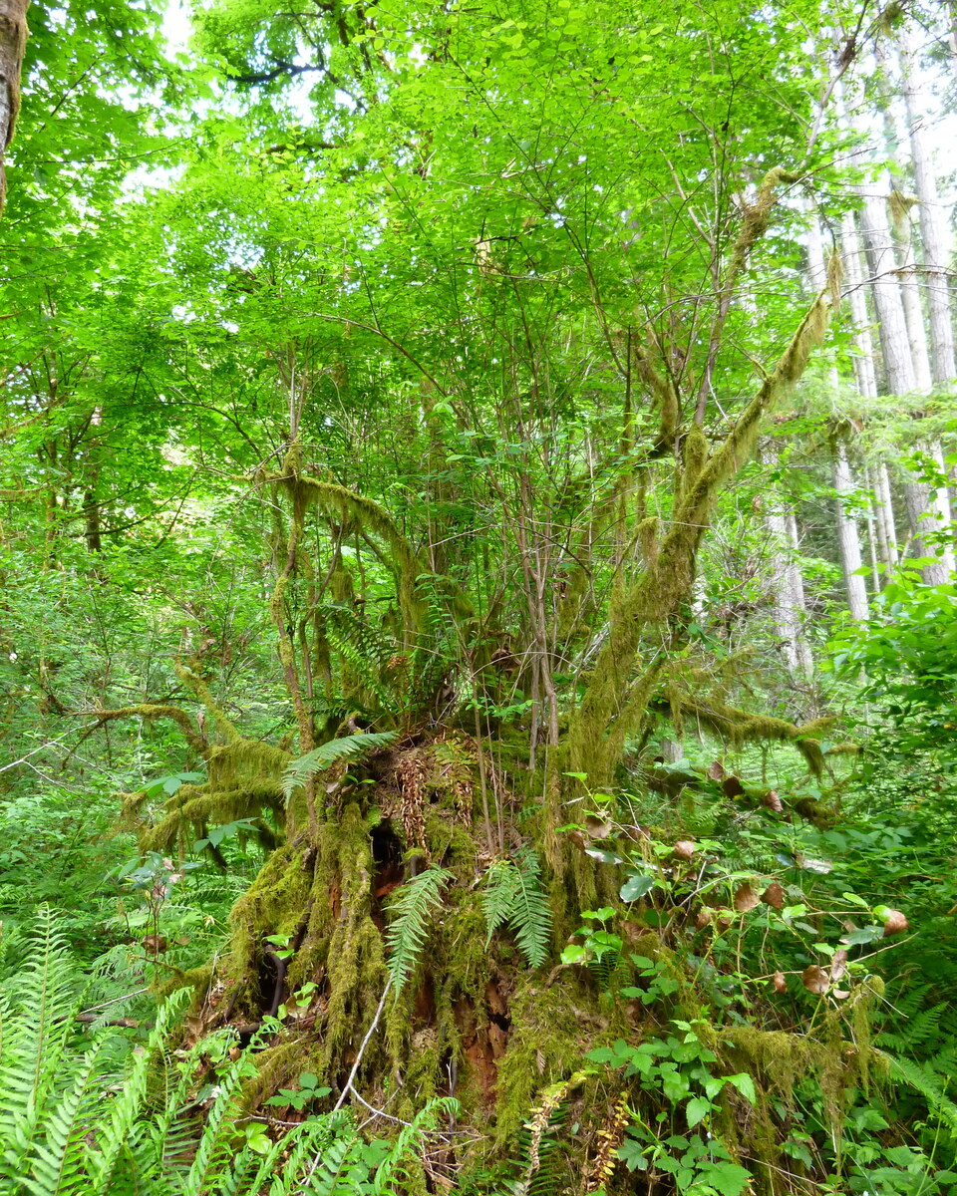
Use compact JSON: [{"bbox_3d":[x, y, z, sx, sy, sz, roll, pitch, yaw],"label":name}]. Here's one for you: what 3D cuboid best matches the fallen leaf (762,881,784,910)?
[{"bbox_3d":[0.975,0.985,3.050,0.072,0.085,0.045,-6,-13,17],"label":"fallen leaf"}]

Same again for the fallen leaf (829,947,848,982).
[{"bbox_3d":[1.154,1.173,2.950,0.055,0.100,0.045,-5,-12,11],"label":"fallen leaf"}]

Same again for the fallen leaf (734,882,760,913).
[{"bbox_3d":[0.889,0.992,3.050,0.080,0.095,0.045,-2,-12,0],"label":"fallen leaf"}]

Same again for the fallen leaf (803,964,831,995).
[{"bbox_3d":[1.080,1.224,2.950,0.085,0.090,0.045,-2,-12,0],"label":"fallen leaf"}]

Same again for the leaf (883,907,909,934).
[{"bbox_3d":[1.335,1.036,2.950,0.075,0.085,0.045,-5,-12,11],"label":"leaf"}]

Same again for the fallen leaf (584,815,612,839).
[{"bbox_3d":[0.411,0.785,3.150,0.085,0.075,0.045,-2,-12,0],"label":"fallen leaf"}]

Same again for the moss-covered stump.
[{"bbox_3d":[-0.331,1.239,3.750,1.600,1.400,1.350,-2,-12,0],"label":"moss-covered stump"}]

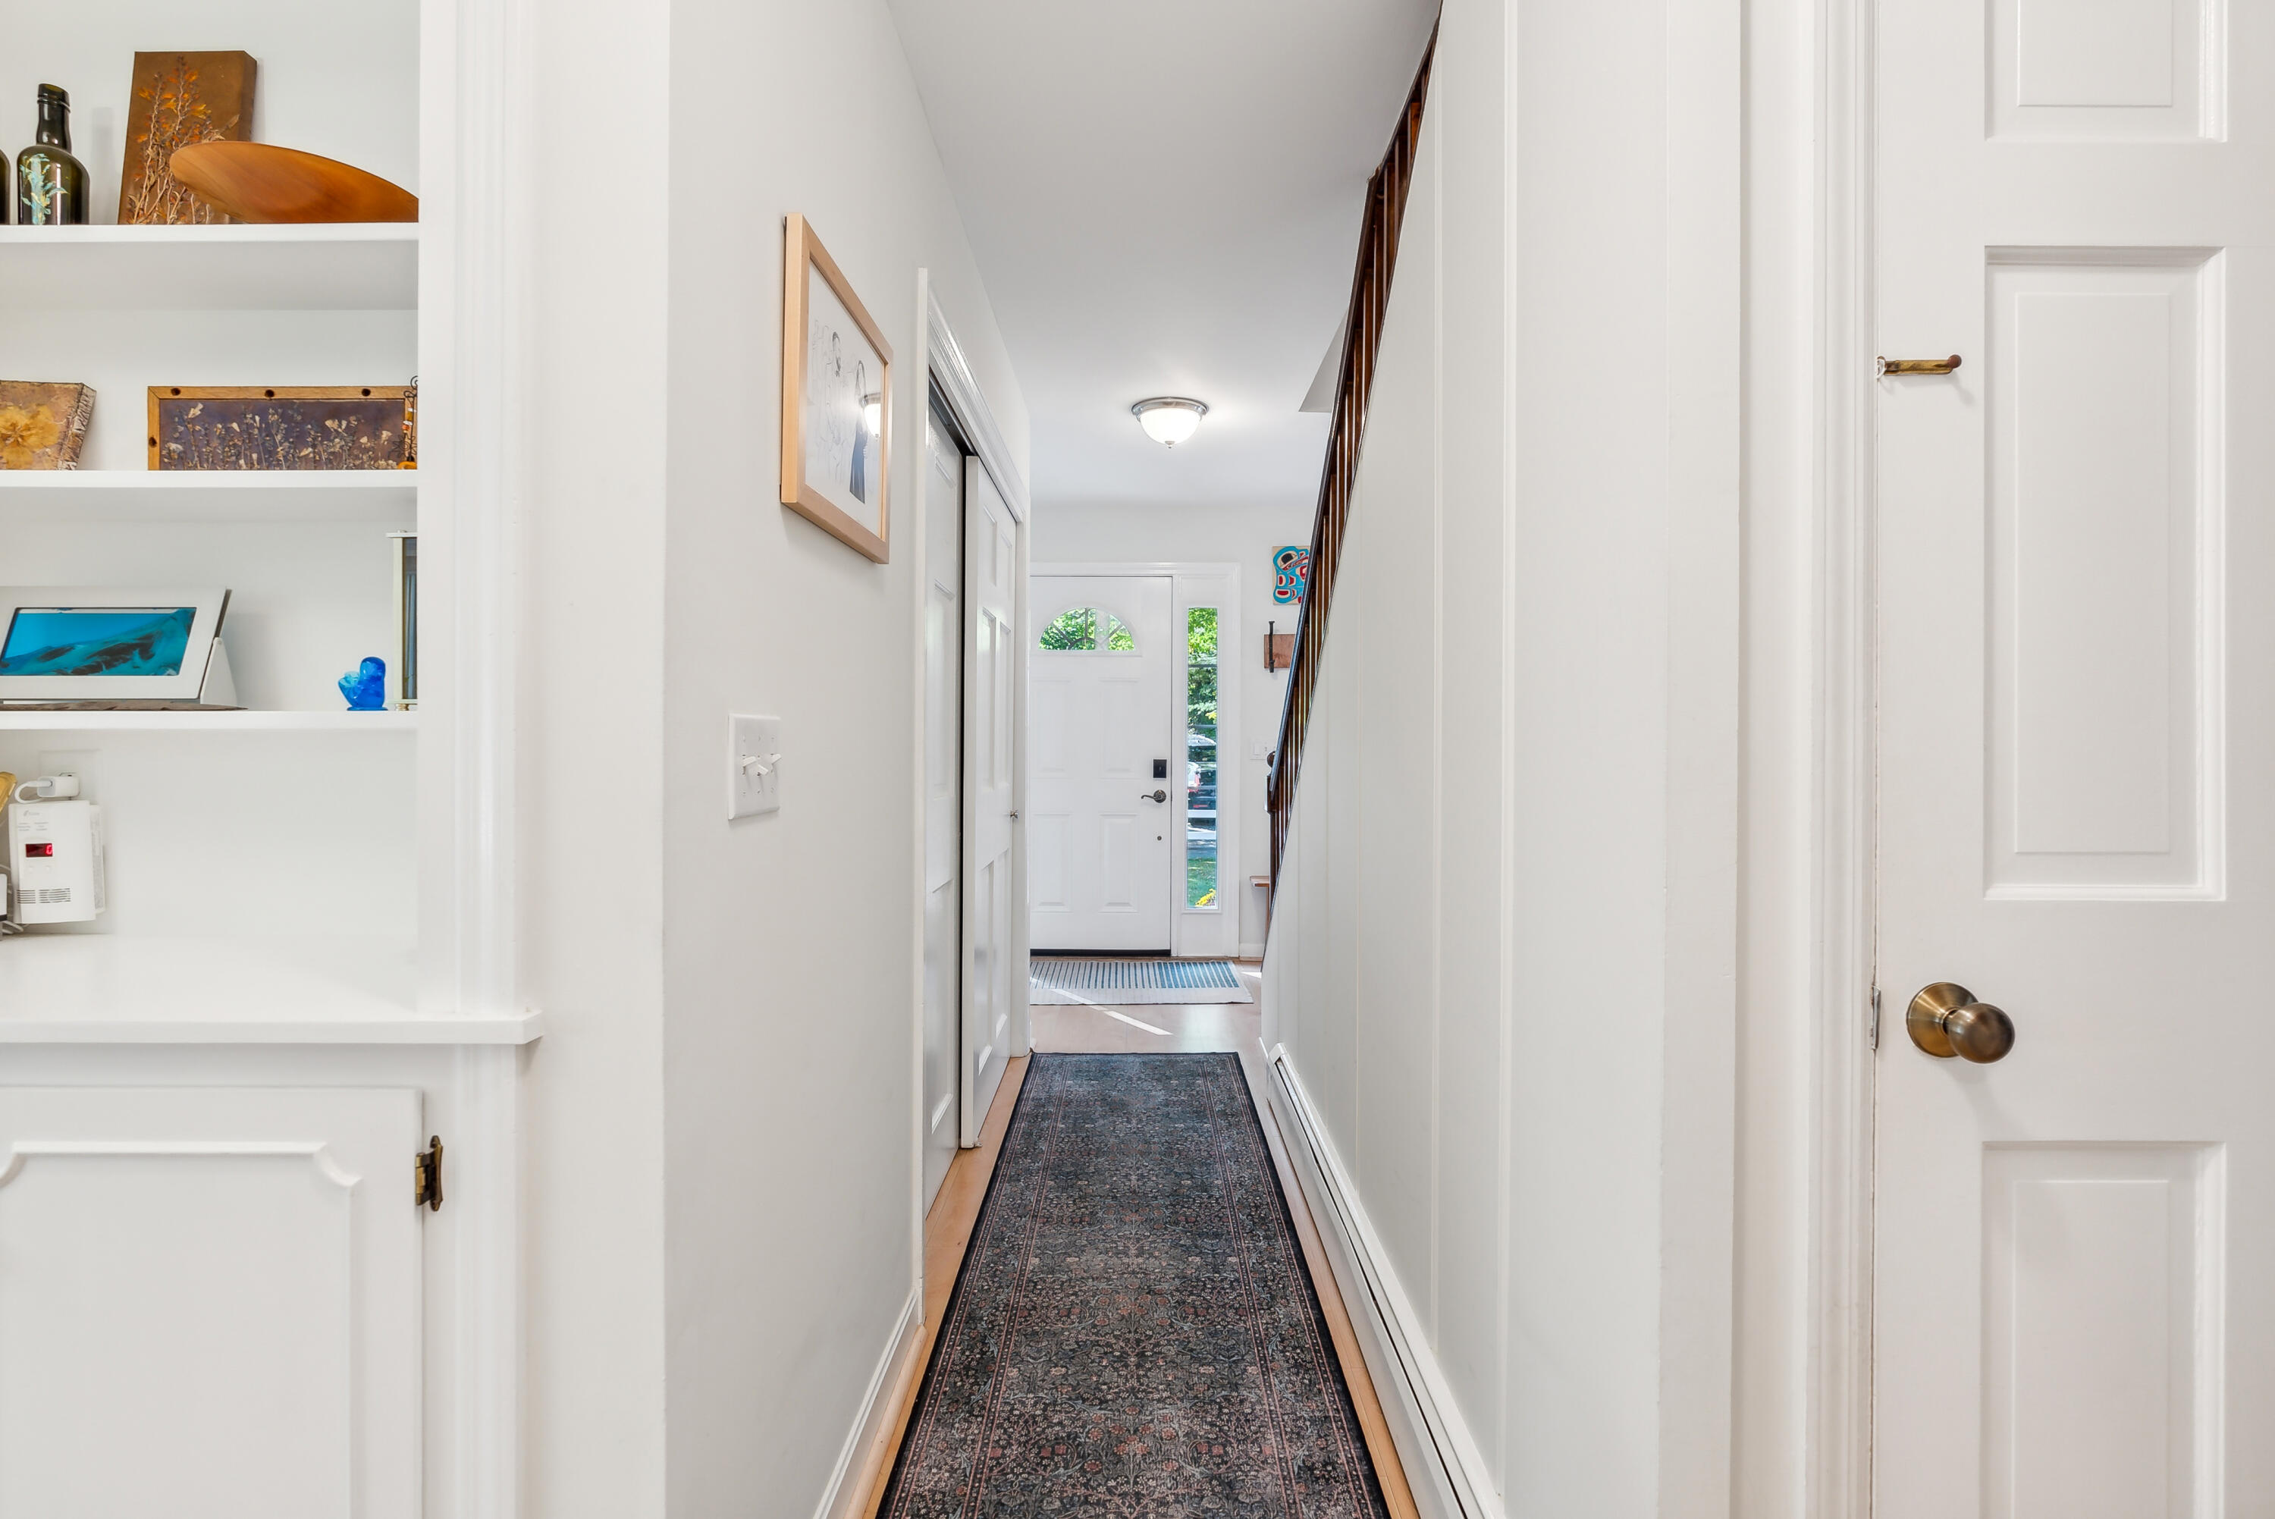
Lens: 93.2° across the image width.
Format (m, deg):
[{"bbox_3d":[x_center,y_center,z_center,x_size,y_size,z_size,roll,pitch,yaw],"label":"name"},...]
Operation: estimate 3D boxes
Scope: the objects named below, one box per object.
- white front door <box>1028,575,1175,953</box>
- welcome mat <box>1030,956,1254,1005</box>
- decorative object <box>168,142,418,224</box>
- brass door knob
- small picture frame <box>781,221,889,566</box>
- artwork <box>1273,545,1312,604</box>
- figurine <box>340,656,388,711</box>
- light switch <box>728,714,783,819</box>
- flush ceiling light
[{"bbox_3d":[-0.258,0.027,5.800,0.914,2.030,0.045,0,1,0],"label":"white front door"},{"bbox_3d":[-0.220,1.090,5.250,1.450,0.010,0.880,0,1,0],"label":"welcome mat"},{"bbox_3d":[-0.970,-0.645,1.275,0.310,0.105,0.160,0,1,-12],"label":"decorative object"},{"bbox_3d":[0.720,0.233,0.930,0.067,0.067,0.068,0,1,0],"label":"brass door knob"},{"bbox_3d":[-0.424,-0.501,1.565,0.025,0.360,0.490,0,1,0],"label":"small picture frame"},{"bbox_3d":[0.855,-0.983,5.770,0.250,0.315,0.020,0,1,0],"label":"artwork"},{"bbox_3d":[-0.906,-0.087,1.260,0.054,0.063,0.045,0,1,14],"label":"figurine"},{"bbox_3d":[-0.428,0.007,1.232,0.017,0.114,0.160,0,1,0],"label":"light switch"},{"bbox_3d":[0.128,-1.280,4.170,0.300,0.155,0.300,0,1,0],"label":"flush ceiling light"}]

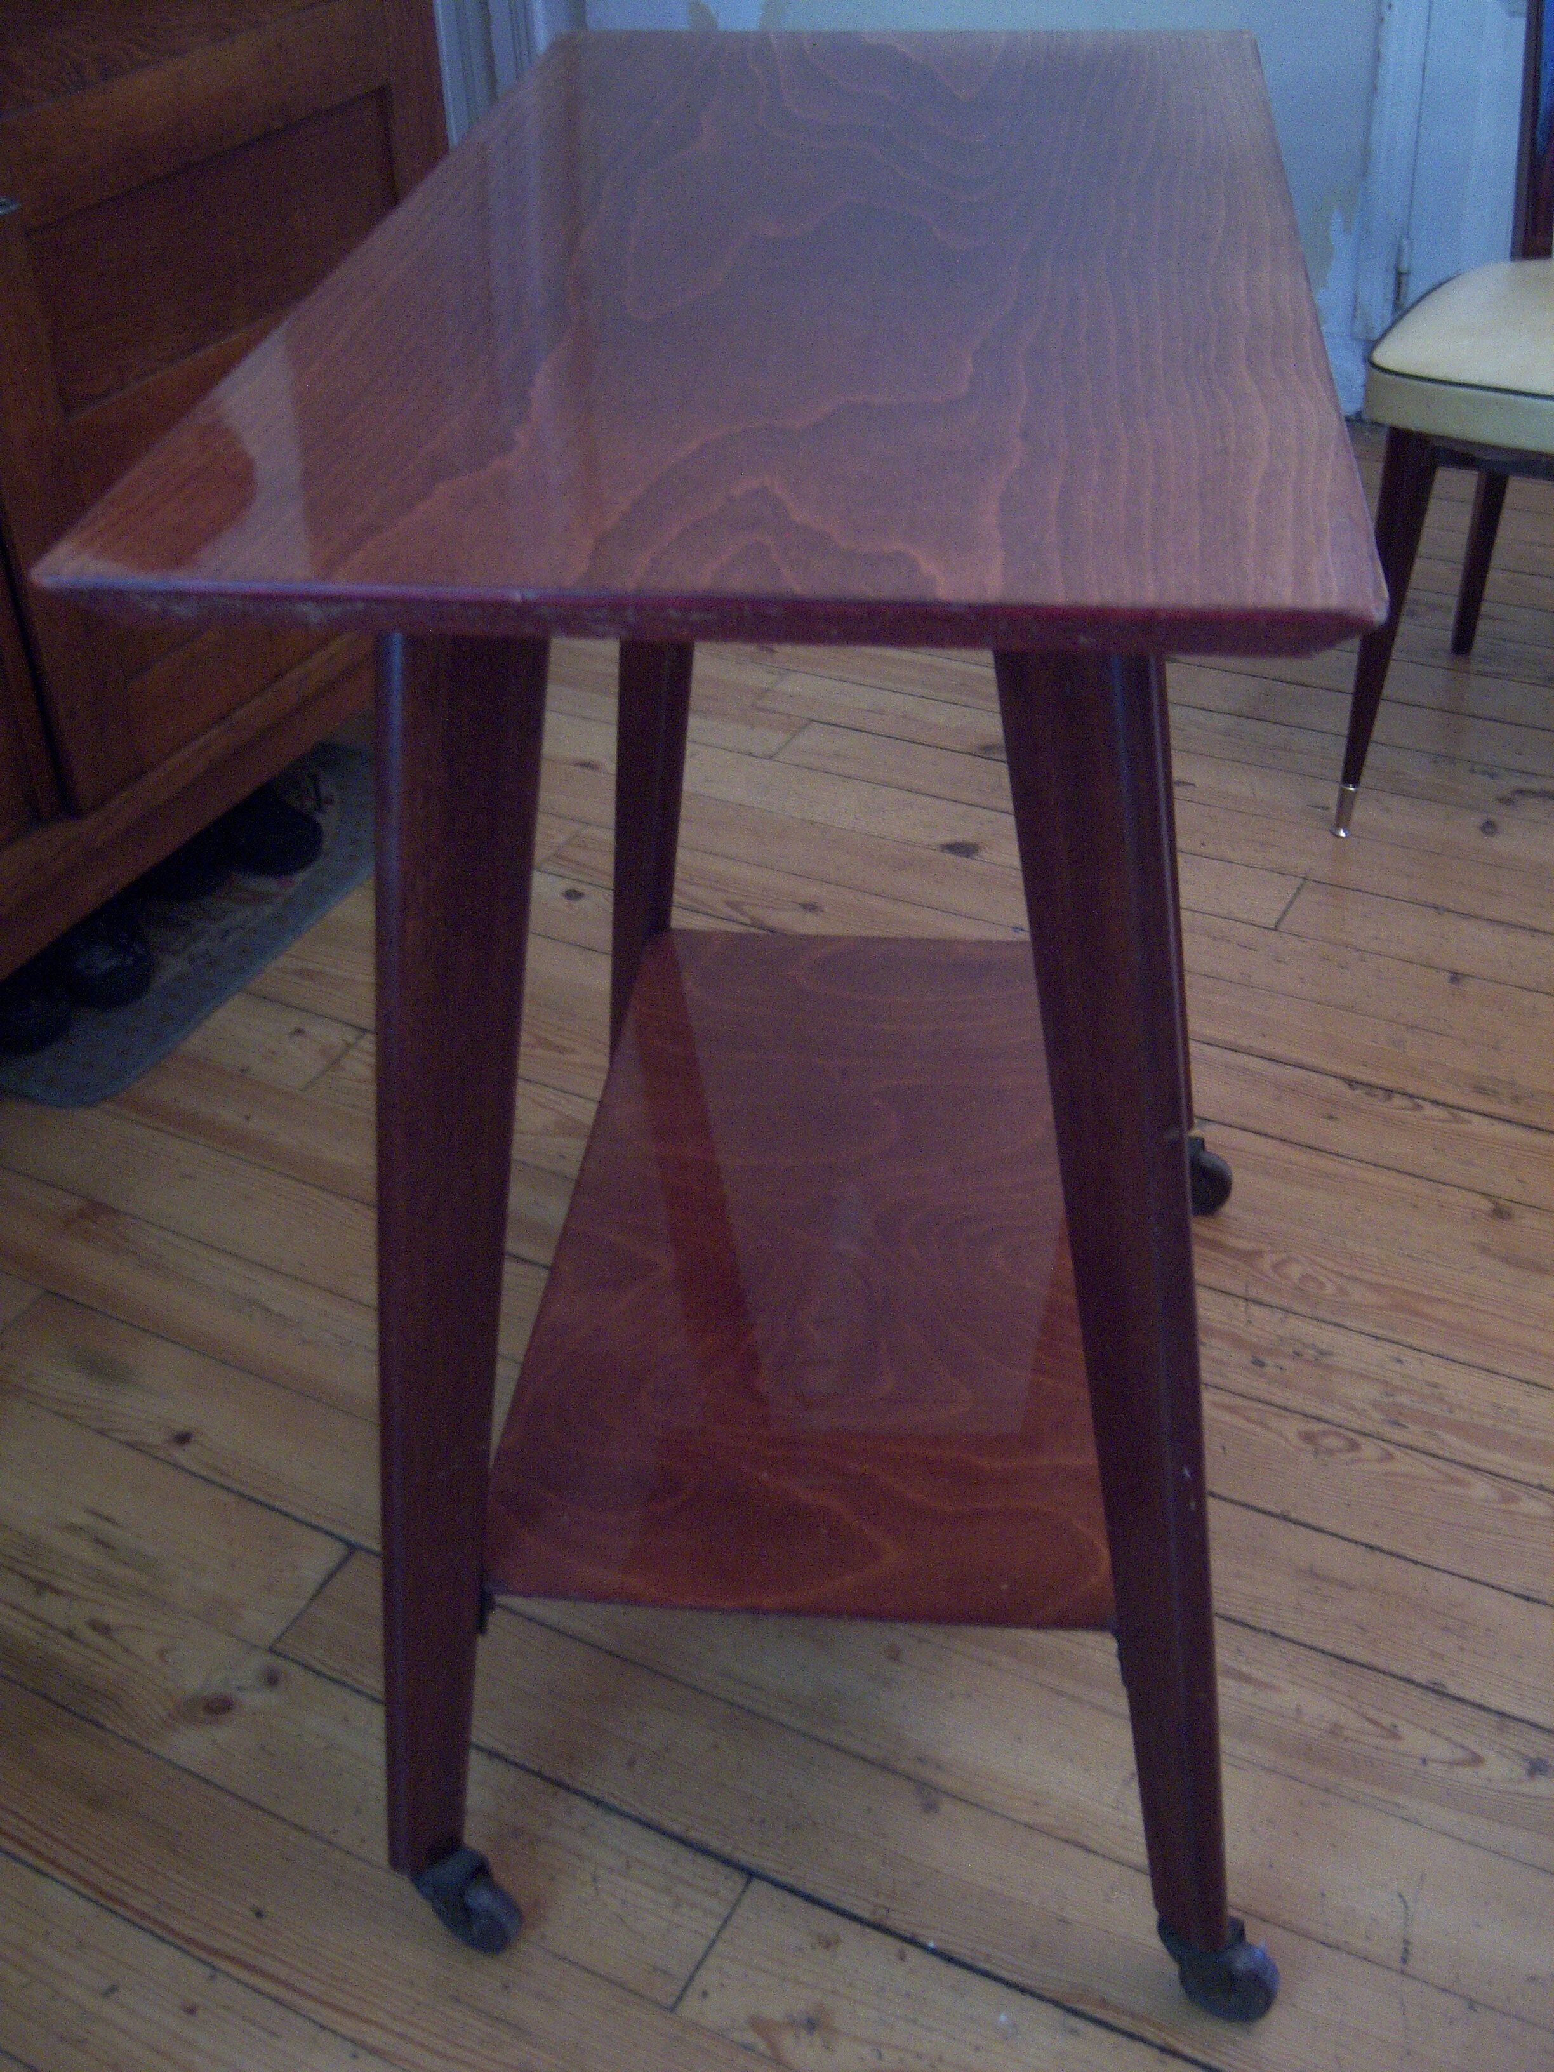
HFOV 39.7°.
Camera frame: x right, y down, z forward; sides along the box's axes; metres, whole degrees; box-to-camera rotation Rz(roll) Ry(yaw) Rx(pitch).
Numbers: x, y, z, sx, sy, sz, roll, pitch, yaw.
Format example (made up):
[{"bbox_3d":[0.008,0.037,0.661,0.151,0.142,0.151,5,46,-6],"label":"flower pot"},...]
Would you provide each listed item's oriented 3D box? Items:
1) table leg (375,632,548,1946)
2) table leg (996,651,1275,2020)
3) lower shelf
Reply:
[{"bbox_3d":[-0.134,0.137,0.934,0.063,0.778,0.058,-16,37,-33],"label":"table leg"},{"bbox_3d":[0.160,0.143,0.912,0.036,0.786,0.071,-28,33,-30],"label":"table leg"},{"bbox_3d":[0.043,0.108,1.234,0.324,0.018,0.570,2,36,7],"label":"lower shelf"}]

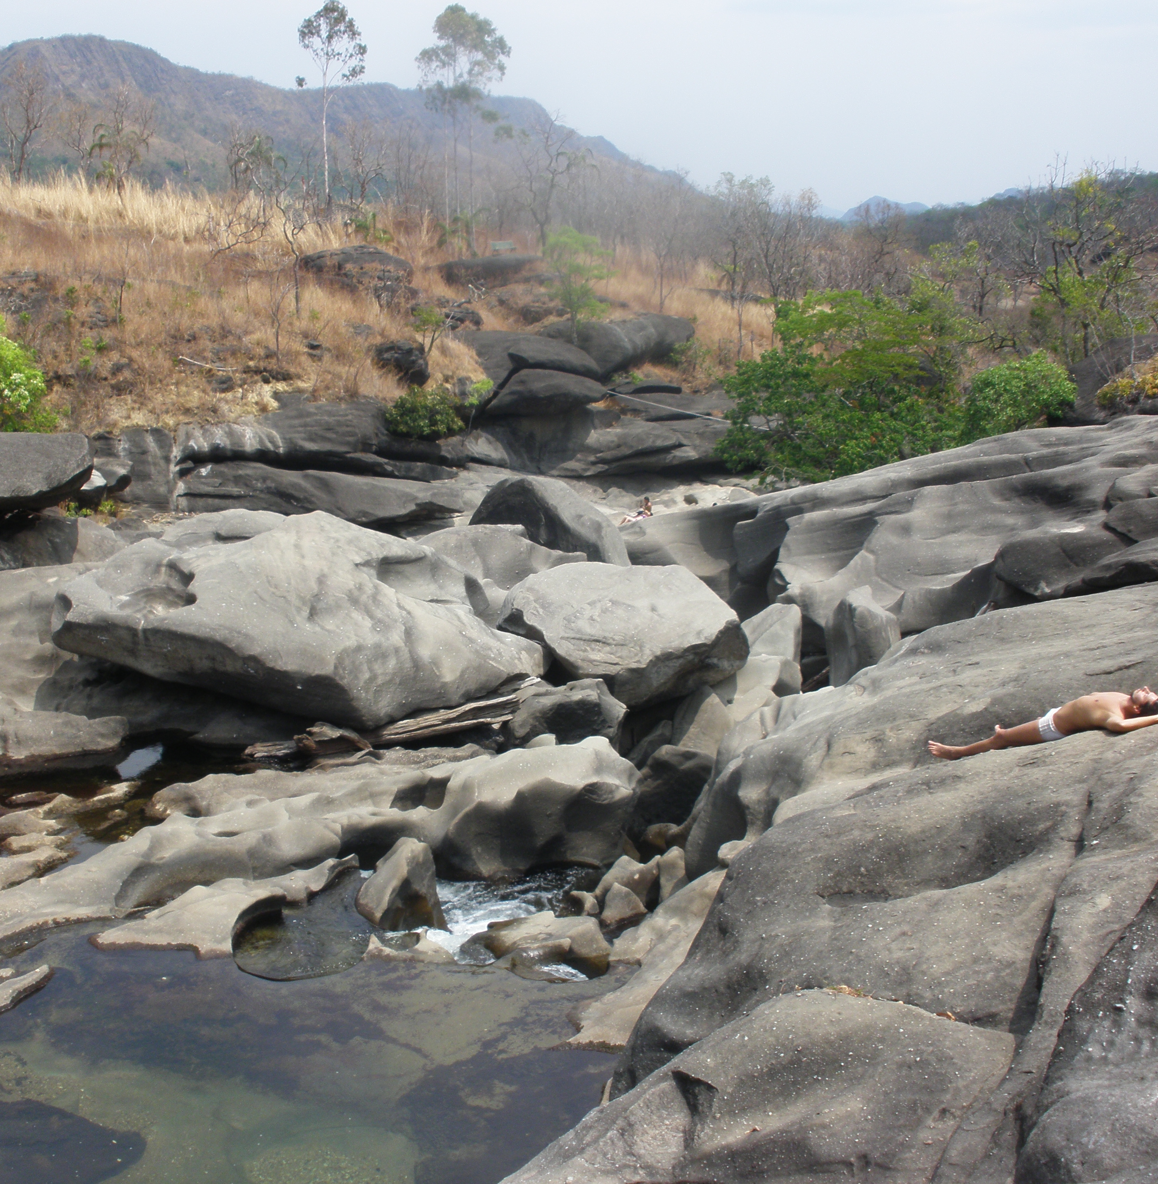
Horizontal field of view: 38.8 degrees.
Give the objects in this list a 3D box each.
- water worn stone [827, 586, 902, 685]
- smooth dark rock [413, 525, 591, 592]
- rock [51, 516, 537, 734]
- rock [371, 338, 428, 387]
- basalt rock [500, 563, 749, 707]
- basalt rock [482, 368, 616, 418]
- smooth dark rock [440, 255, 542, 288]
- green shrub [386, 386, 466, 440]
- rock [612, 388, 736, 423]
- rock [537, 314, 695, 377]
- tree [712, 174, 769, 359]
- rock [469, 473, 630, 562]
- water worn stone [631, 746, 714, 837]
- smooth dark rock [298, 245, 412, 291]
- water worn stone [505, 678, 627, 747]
[{"bbox_3d":[3.478,0.533,20.000,0.850,1.150,0.800,0,10,0],"label":"water worn stone"},{"bbox_3d":[-1.385,-0.587,29.500,3.000,1.400,2.300,0,10,0],"label":"smooth dark rock"},{"bbox_3d":[-4.980,0.496,30.000,8.300,3.000,5.000,0,12,0],"label":"rock"},{"bbox_3d":[-6.815,-8.803,63.000,2.200,1.800,1.900,0,12,0],"label":"rock"},{"bbox_3d":[0.631,0.596,23.000,3.300,1.650,2.400,0,10,0],"label":"basalt rock"},{"bbox_3d":[-1.168,-7.400,61.000,4.700,1.700,3.500,0,10,0],"label":"basalt rock"},{"bbox_3d":[-5.174,-18.519,95.000,5.900,1.800,4.000,0,10,0],"label":"smooth dark rock"},{"bbox_3d":[-5.449,-6.394,58.500,2.850,1.900,2.400,0,12,0],"label":"green shrub"},{"bbox_3d":[3.711,-7.397,65.000,4.800,1.050,3.000,0,12,0],"label":"rock"},{"bbox_3d":[1.596,-10.736,72.000,6.600,2.500,4.500,0,10,0],"label":"rock"},{"bbox_3d":[7.058,-14.252,72.000,2.600,8.100,2.600,0,12,0],"label":"tree"},{"bbox_3d":[-0.663,-1.501,36.000,3.300,2.100,2.700,0,10,0],"label":"rock"},{"bbox_3d":[1.408,2.963,24.500,1.350,1.300,1.300,0,12,0],"label":"water worn stone"},{"bbox_3d":[-10.334,-15.044,76.000,5.300,2.100,3.600,0,12,0],"label":"smooth dark rock"},{"bbox_3d":[-0.217,2.014,27.500,2.050,1.150,1.600,0,12,0],"label":"water worn stone"}]

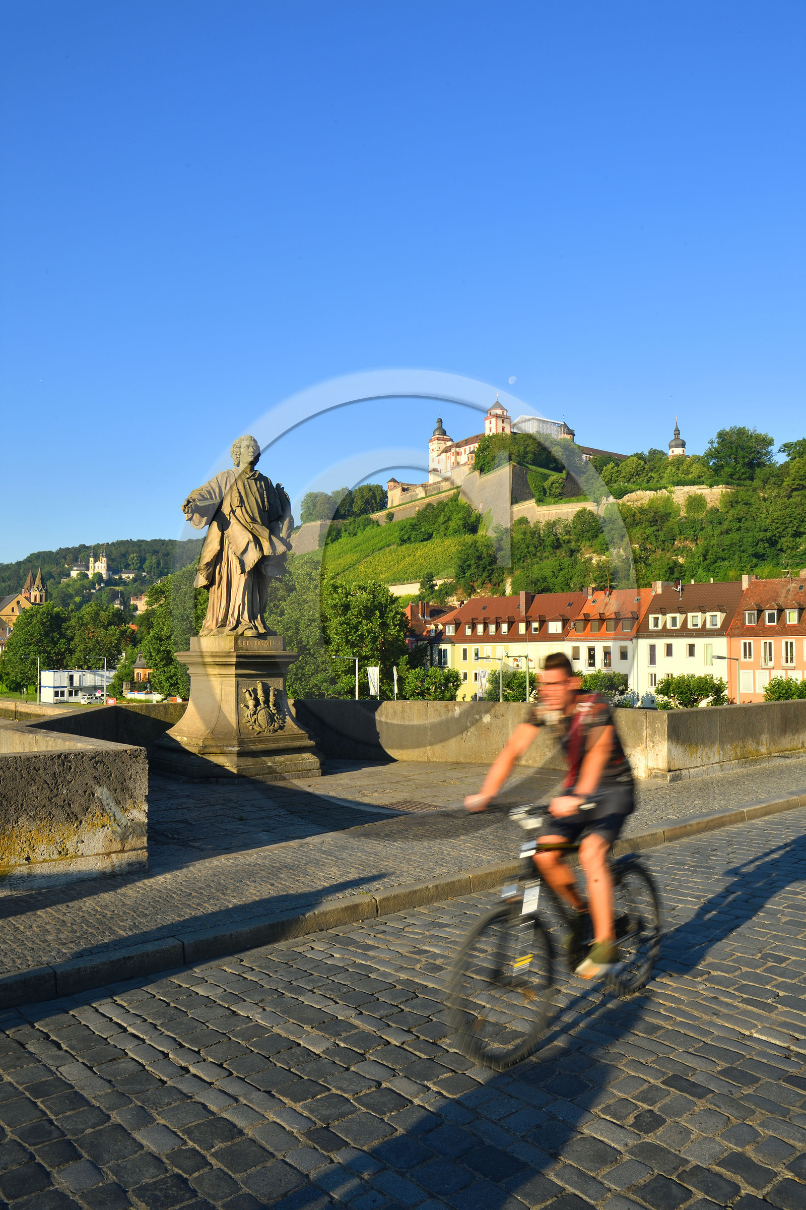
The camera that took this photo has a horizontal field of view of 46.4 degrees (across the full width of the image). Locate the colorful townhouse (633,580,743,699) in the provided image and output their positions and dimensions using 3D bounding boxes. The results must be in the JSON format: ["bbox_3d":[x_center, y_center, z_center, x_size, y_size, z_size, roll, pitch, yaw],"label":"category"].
[{"bbox_3d":[29.600,3.856,92.620,8.800,11.900,9.700,2,-4,-43],"label":"colorful townhouse"}]

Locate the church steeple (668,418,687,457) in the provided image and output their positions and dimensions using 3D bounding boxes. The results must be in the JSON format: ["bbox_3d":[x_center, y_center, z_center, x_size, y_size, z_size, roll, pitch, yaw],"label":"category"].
[{"bbox_3d":[146.500,-89.500,502.000,9.400,21.300,9.400,2,-3,-33],"label":"church steeple"}]

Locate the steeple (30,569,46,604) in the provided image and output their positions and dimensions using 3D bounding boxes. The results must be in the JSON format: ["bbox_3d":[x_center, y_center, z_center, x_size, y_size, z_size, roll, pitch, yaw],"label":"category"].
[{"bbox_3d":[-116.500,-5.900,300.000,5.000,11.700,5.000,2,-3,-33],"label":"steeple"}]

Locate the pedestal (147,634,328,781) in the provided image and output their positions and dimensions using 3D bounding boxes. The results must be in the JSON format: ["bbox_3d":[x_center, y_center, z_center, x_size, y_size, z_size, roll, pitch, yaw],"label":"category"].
[{"bbox_3d":[-2.150,1.270,12.105,1.900,1.760,1.900,2,-3,-42],"label":"pedestal"}]

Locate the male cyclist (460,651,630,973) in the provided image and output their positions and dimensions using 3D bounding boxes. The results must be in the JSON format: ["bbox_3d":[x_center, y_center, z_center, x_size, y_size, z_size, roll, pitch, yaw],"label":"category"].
[{"bbox_3d":[0.745,0.950,4.271,0.660,1.460,0.880,-2,-4,43],"label":"male cyclist"}]

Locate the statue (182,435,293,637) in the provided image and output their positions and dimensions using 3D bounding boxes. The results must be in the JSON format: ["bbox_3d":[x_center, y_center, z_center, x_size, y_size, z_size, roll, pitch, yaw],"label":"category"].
[{"bbox_3d":[-2.140,-0.867,12.202,1.350,2.580,1.000,2,-3,-32],"label":"statue"}]

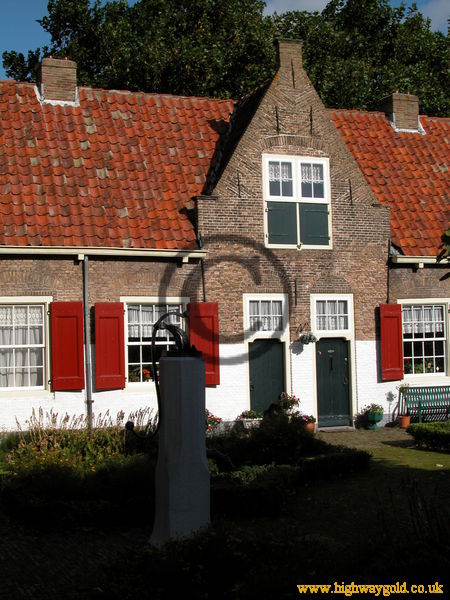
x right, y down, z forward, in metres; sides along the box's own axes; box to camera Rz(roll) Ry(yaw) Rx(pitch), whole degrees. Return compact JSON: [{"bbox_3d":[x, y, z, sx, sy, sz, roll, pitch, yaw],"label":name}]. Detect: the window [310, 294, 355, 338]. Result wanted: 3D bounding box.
[{"bbox_3d":[2.262,0.338,19.309,0.950,0.921,0.120,0,-3,-22],"label":"window"}]

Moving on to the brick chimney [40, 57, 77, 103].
[{"bbox_3d":[-3.769,-4.814,20.532,0.760,0.983,0.600,0,-3,-24],"label":"brick chimney"}]

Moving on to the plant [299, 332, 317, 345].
[{"bbox_3d":[1.689,0.788,18.689,0.350,0.250,0.290,0,-3,-24],"label":"plant"}]

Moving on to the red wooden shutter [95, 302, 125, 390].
[{"bbox_3d":[-2.168,0.870,17.332,0.566,1.642,0.050,1,-4,-33],"label":"red wooden shutter"}]

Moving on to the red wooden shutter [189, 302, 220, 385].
[{"bbox_3d":[-0.407,0.861,17.992,0.611,1.611,0.050,-1,-3,-19],"label":"red wooden shutter"}]

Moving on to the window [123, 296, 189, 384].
[{"bbox_3d":[-1.333,0.805,17.686,1.384,1.734,0.140,0,-3,-24],"label":"window"}]

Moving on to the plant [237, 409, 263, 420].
[{"bbox_3d":[0.487,2.261,18.112,0.441,0.207,0.280,0,-3,-22],"label":"plant"}]

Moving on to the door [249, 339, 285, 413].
[{"bbox_3d":[0.863,1.683,18.736,0.754,1.778,0.070,0,-3,-22],"label":"door"}]

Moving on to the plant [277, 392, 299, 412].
[{"bbox_3d":[1.256,2.043,18.332,0.331,0.368,0.340,0,-3,-22],"label":"plant"}]

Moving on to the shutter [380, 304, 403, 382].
[{"bbox_3d":[3.593,0.910,19.750,0.583,1.614,0.050,0,-3,-31],"label":"shutter"}]

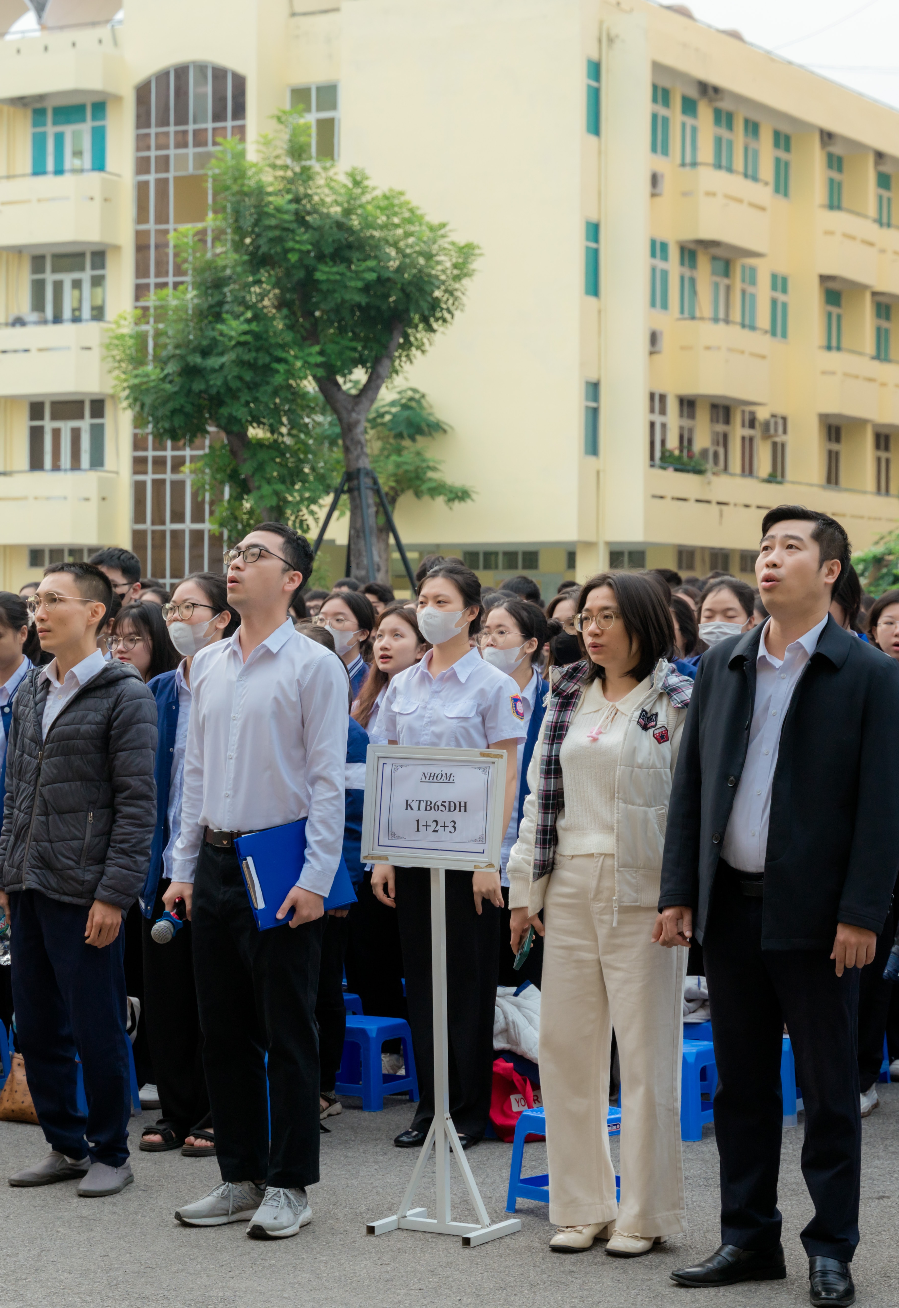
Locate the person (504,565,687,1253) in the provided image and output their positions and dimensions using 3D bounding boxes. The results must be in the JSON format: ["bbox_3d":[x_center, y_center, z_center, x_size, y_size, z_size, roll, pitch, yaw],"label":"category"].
[{"bbox_3d":[0.372,0.622,7.004,0.490,1.641,0.330,1,1,27],"label":"person"}]

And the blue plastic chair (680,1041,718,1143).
[{"bbox_3d":[0.677,1.299,8.623,0.260,0.250,0.260,1,1,36],"label":"blue plastic chair"}]

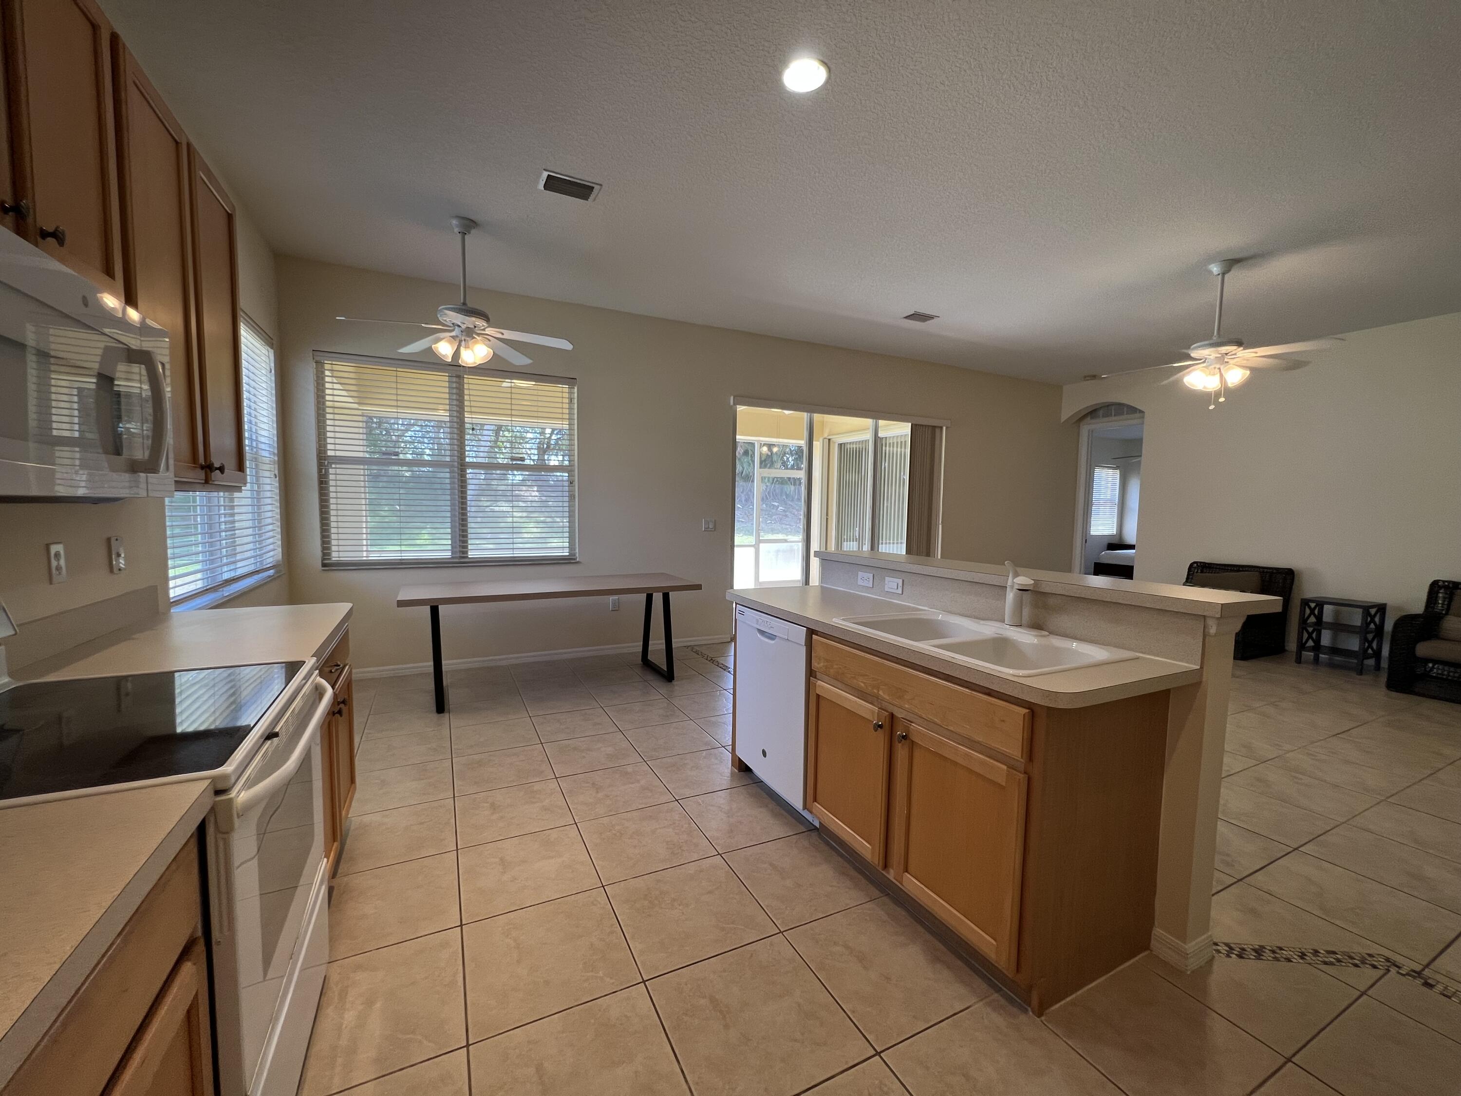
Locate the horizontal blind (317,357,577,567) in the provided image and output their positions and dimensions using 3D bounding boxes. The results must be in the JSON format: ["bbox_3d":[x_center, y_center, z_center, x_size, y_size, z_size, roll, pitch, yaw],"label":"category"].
[{"bbox_3d":[-2.146,-0.637,4.364,1.817,1.519,0.060,-1,5,-26],"label":"horizontal blind"}]

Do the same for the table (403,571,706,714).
[{"bbox_3d":[-1.338,0.649,4.210,2.046,0.745,0.755,-2,5,-27],"label":"table"}]

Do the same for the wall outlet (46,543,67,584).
[{"bbox_3d":[-1.941,0.047,1.584,0.012,0.115,0.070,-2,5,-27],"label":"wall outlet"}]

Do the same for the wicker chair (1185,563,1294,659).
[{"bbox_3d":[4.915,0.588,5.486,0.814,0.824,0.804,-2,5,-27],"label":"wicker chair"}]

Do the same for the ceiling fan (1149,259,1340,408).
[{"bbox_3d":[3.326,-1.442,3.750,1.271,0.963,1.271,-2,5,-27],"label":"ceiling fan"}]

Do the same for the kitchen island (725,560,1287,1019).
[{"bbox_3d":[0.820,0.643,2.310,1.023,1.092,1.817,-2,5,-27],"label":"kitchen island"}]

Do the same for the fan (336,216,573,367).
[{"bbox_3d":[-1.608,-1.521,3.292,1.291,0.854,1.271,-2,5,-27],"label":"fan"}]

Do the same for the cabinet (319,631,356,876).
[{"bbox_3d":[-1.716,0.756,1.857,0.606,0.874,0.894,-2,5,-27],"label":"cabinet"}]

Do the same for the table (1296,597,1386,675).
[{"bbox_3d":[5.327,0.764,4.794,0.338,0.586,0.417,-2,5,-27],"label":"table"}]

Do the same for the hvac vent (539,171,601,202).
[{"bbox_3d":[-0.846,-1.906,2.901,0.298,0.020,0.184,-2,5,-27],"label":"hvac vent"}]

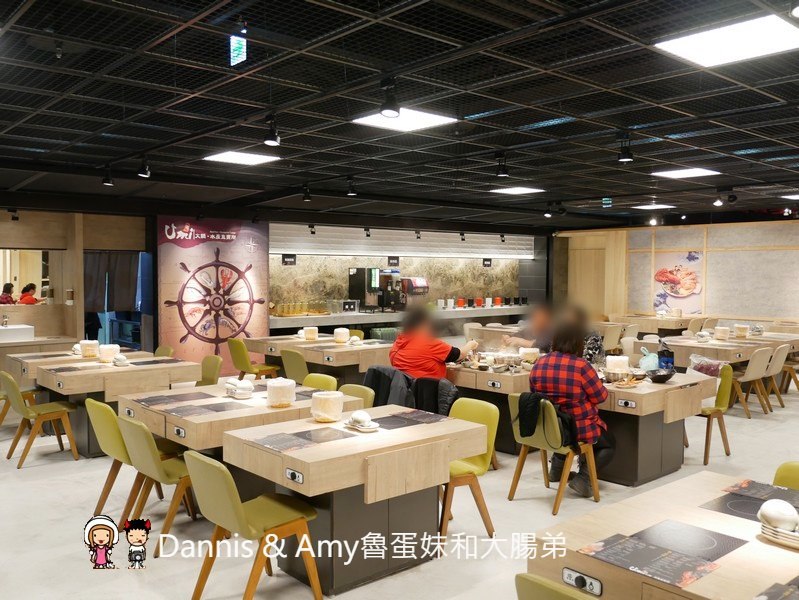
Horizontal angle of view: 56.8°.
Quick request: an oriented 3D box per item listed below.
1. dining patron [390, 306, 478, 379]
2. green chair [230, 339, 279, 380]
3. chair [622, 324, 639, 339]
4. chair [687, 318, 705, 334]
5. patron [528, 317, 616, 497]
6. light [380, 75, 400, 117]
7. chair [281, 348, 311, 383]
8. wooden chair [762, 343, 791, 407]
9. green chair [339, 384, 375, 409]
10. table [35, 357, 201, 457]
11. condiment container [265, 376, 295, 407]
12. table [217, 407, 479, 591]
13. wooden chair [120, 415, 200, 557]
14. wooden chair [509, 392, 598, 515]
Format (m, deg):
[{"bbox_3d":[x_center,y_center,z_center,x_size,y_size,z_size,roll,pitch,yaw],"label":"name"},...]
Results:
[{"bbox_3d":[0.394,0.732,6.423,0.780,1.300,0.580,-2,3,-42],"label":"dining patron"},{"bbox_3d":[-1.756,0.869,8.917,0.540,0.790,0.450,-2,3,-42],"label":"green chair"},{"bbox_3d":[3.553,0.766,11.940,0.450,0.790,0.540,-2,3,-42],"label":"chair"},{"bbox_3d":[5.287,0.738,13.636,0.460,0.780,0.510,-2,3,-41],"label":"chair"},{"bbox_3d":[1.272,0.775,5.385,0.700,1.290,0.520,-2,3,-41],"label":"patron"},{"bbox_3d":[-0.051,-1.121,4.090,0.120,0.240,0.110,0,2,0],"label":"light"},{"bbox_3d":[-0.972,0.939,8.122,0.530,0.770,0.460,-2,3,-42],"label":"chair"},{"bbox_3d":[4.371,0.911,8.951,0.460,0.780,0.510,-2,3,-41],"label":"wooden chair"},{"bbox_3d":[-0.501,1.026,5.235,0.540,0.790,0.450,-2,3,-42],"label":"green chair"},{"bbox_3d":[-2.577,0.986,6.887,1.250,0.750,0.830,-2,3,-42],"label":"table"},{"bbox_3d":[-0.765,0.605,4.801,0.180,0.166,0.180,0,2,0],"label":"condiment container"},{"bbox_3d":[-0.226,1.094,4.108,1.219,0.750,0.814,-2,3,-42],"label":"table"},{"bbox_3d":[-1.344,1.063,4.476,0.530,0.770,0.460,-2,3,-42],"label":"wooden chair"},{"bbox_3d":[1.085,1.046,5.240,0.530,0.770,0.450,-2,3,-42],"label":"wooden chair"}]

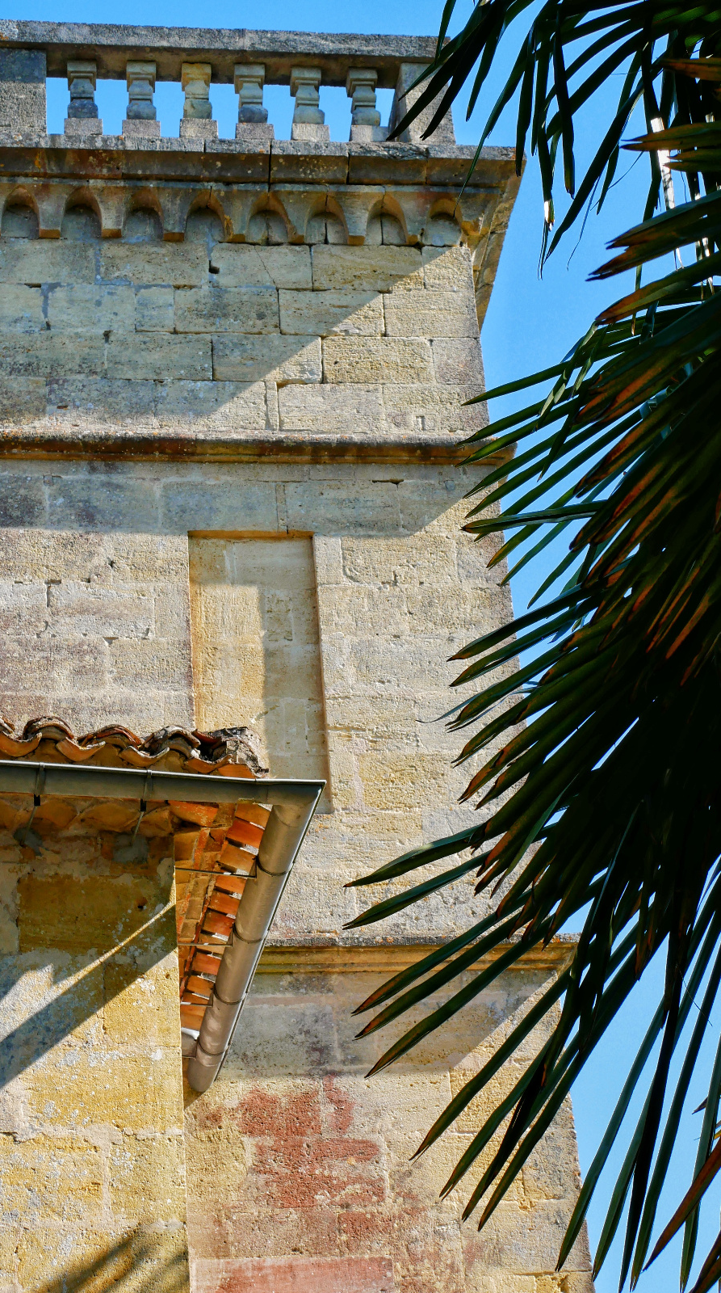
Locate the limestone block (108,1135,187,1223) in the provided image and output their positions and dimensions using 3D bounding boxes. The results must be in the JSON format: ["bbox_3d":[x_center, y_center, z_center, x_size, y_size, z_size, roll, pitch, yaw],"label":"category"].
[{"bbox_3d":[-0.731,1.812,7.434,0.246,0.285,0.320,4,-31,-14],"label":"limestone block"}]

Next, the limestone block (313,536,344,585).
[{"bbox_3d":[-0.182,-0.397,11.983,0.149,0.306,0.240,0,-31,-8],"label":"limestone block"}]

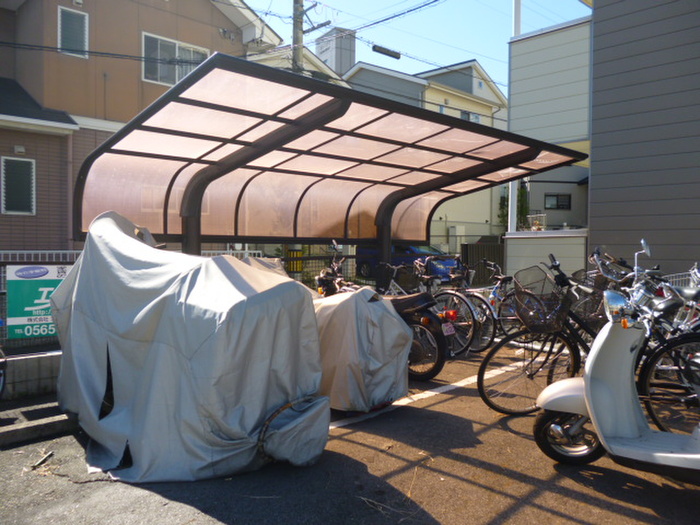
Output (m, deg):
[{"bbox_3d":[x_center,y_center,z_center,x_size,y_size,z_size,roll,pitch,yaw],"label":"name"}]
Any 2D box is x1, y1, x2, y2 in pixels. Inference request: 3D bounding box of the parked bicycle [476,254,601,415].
[{"bbox_3d":[1.545,0.516,3.227,1.680,1.080,0.620,2,2,40],"label":"parked bicycle"}]

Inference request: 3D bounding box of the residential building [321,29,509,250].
[{"bbox_3d":[3.101,-3.911,25.363,7.800,8.800,7.000,-1,2,-44],"label":"residential building"}]

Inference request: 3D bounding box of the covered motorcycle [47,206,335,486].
[{"bbox_3d":[-1.038,0.388,3.326,2.030,1.280,0.840,2,2,35],"label":"covered motorcycle"}]

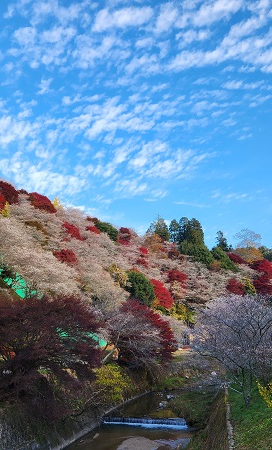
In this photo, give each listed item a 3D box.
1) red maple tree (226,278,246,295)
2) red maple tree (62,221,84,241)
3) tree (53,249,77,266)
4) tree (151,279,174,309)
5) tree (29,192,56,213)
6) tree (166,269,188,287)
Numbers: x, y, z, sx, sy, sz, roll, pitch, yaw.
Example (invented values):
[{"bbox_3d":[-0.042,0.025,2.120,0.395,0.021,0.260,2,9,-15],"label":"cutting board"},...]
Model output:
[{"bbox_3d":[26.470,16.200,105.000,5.000,4.340,4.750,0,-16,0],"label":"red maple tree"},{"bbox_3d":[-13.480,1.190,86.000,4.510,4.440,4.280,0,-16,0],"label":"red maple tree"},{"bbox_3d":[-14.150,6.520,80.000,4.960,3.720,4.710,0,-16,0],"label":"tree"},{"bbox_3d":[5.720,14.780,86.000,4.920,6.670,4.670,0,-16,0],"label":"tree"},{"bbox_3d":[-20.170,-4.850,86.000,5.740,4.440,5.450,0,-16,0],"label":"tree"},{"bbox_3d":[10.620,13.430,102.000,5.350,4.740,5.080,0,-16,0],"label":"tree"}]

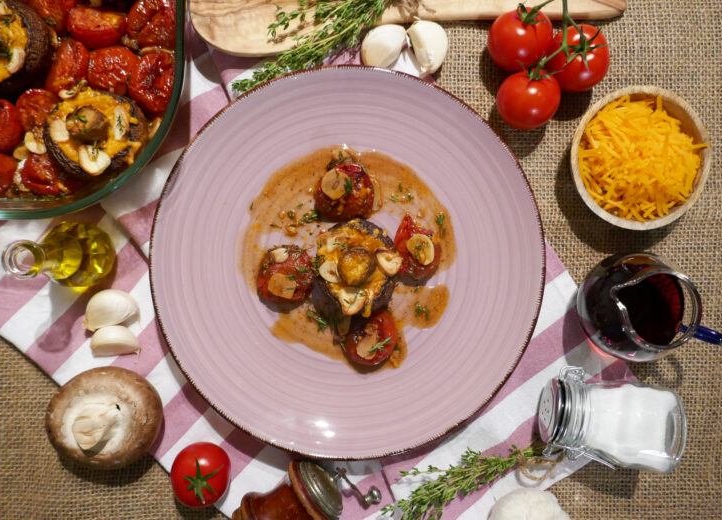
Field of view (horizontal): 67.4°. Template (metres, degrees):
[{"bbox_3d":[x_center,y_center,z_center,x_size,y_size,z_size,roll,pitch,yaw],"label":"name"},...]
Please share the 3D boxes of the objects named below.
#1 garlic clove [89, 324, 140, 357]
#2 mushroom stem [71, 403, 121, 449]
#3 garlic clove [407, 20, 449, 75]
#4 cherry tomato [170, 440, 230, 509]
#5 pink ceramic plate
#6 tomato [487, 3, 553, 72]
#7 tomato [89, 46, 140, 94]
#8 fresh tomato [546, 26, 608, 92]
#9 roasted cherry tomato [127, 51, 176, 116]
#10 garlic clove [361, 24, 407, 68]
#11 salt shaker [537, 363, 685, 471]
[{"bbox_3d":[-0.172,0.057,0.380,0.033,0.019,0.021,2,89,0],"label":"garlic clove"},{"bbox_3d":[-0.176,0.111,0.360,0.025,0.025,0.025,0,90,0],"label":"mushroom stem"},{"bbox_3d":[0.047,-0.150,0.382,0.026,0.024,0.037,-6,89,0],"label":"garlic clove"},{"bbox_3d":[-0.109,0.147,0.369,0.041,0.039,0.041,0,89,0],"label":"cherry tomato"},{"bbox_3d":[-0.009,0.002,0.382,0.270,0.025,0.270,0,90,0],"label":"pink ceramic plate"},{"bbox_3d":[0.110,-0.152,0.373,0.042,0.040,0.042,-1,68,2],"label":"tomato"},{"bbox_3d":[-0.168,-0.129,0.370,0.034,0.029,0.032,0,90,0],"label":"tomato"},{"bbox_3d":[0.149,-0.139,0.372,0.043,0.042,0.043,0,85,3],"label":"fresh tomato"},{"bbox_3d":[-0.142,-0.122,0.371,0.034,0.029,0.041,0,89,0],"label":"roasted cherry tomato"},{"bbox_3d":[0.016,-0.149,0.381,0.028,0.025,0.037,41,90,0],"label":"garlic clove"},{"bbox_3d":[0.168,0.110,0.366,0.087,0.057,0.061,9,90,3],"label":"salt shaker"}]

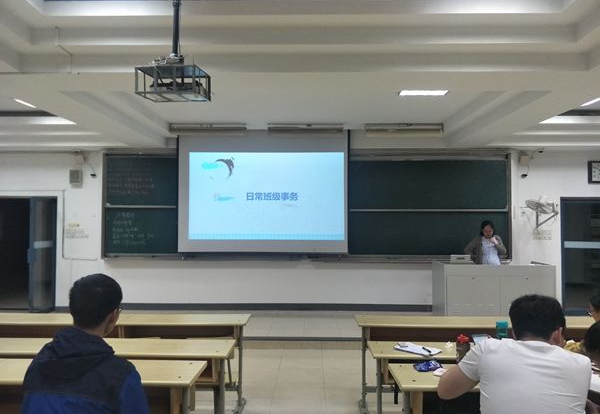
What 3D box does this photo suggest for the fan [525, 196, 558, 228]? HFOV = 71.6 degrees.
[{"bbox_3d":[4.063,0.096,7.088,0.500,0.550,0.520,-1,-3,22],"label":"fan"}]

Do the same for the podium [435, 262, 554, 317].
[{"bbox_3d":[2.855,1.341,6.215,1.557,0.994,0.650,0,-2,2],"label":"podium"}]

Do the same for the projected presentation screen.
[{"bbox_3d":[-0.662,-0.278,7.340,3.027,2.163,0.060,0,-2,2],"label":"projected presentation screen"}]

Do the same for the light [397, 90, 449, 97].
[{"bbox_3d":[1.579,-1.472,5.310,0.587,0.060,0.223,0,-2,2],"label":"light"}]

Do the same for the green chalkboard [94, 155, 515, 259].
[{"bbox_3d":[0.056,-0.015,7.459,7.301,1.880,0.140,0,-2,2],"label":"green chalkboard"}]

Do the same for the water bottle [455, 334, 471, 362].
[{"bbox_3d":[0.928,0.810,2.362,0.074,0.185,0.074,0,-2,2],"label":"water bottle"}]

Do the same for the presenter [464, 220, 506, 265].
[{"bbox_3d":[3.062,1.048,6.877,0.610,1.639,0.380,0,-2,2],"label":"presenter"}]

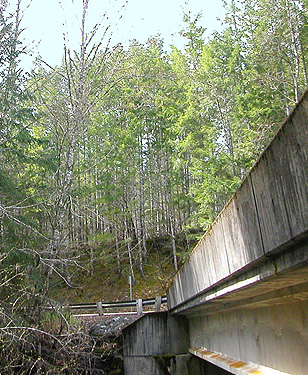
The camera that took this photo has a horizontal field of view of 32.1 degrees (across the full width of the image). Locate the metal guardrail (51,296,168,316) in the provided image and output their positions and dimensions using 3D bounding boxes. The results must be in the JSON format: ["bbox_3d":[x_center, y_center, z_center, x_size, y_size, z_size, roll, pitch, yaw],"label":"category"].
[{"bbox_3d":[-2.181,5.792,25.701,8.100,0.760,0.800,-14,-20,38],"label":"metal guardrail"}]

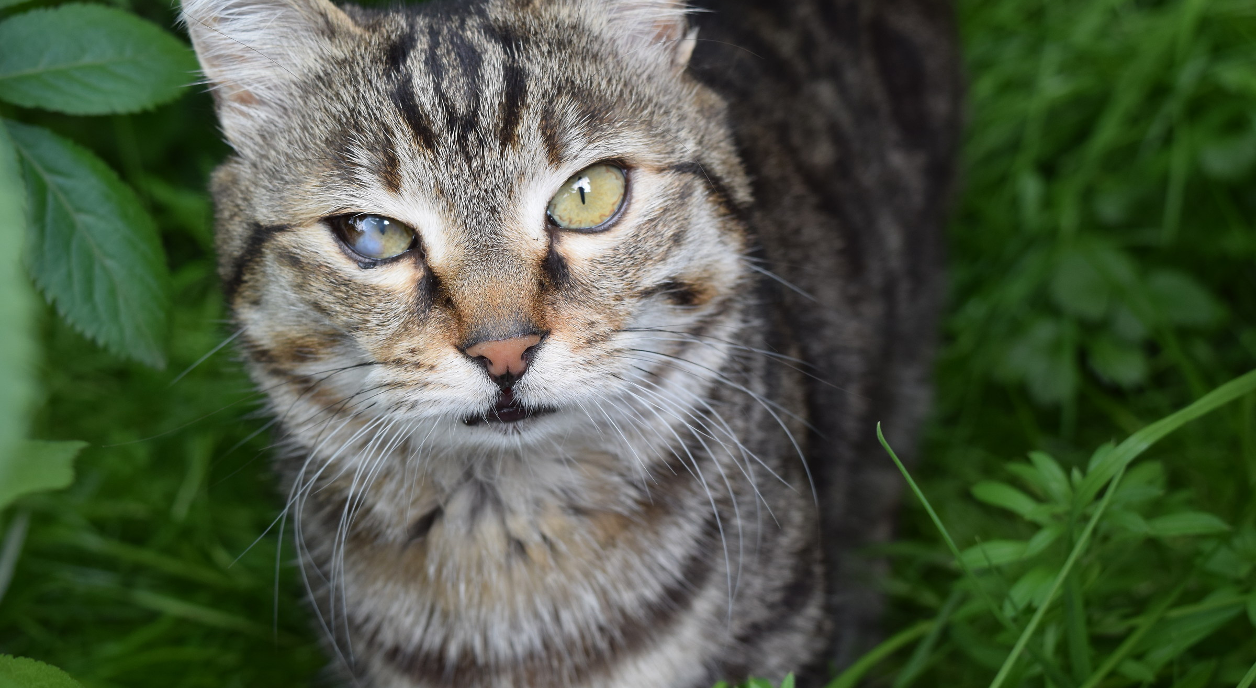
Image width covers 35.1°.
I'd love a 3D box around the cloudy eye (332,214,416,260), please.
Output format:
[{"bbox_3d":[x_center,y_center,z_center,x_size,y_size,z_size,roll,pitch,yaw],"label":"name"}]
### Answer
[{"bbox_3d":[-0.055,-0.023,0.434,0.018,0.011,0.010,-10,6,9],"label":"cloudy eye"}]

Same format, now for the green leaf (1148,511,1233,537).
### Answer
[{"bbox_3d":[0.145,0.047,0.515,0.022,0.004,0.006,3,51,-1],"label":"green leaf"}]

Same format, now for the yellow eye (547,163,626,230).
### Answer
[{"bbox_3d":[-0.009,-0.032,0.434,0.018,0.015,0.011,-11,6,-6],"label":"yellow eye"}]

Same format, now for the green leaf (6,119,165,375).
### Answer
[{"bbox_3d":[-0.134,-0.025,0.490,0.034,0.074,0.012,-34,9,-11],"label":"green leaf"}]

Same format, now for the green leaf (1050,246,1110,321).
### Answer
[{"bbox_3d":[0.153,-0.021,0.670,0.022,0.006,0.028,-20,54,-15],"label":"green leaf"}]

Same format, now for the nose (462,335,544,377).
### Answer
[{"bbox_3d":[-0.026,0.002,0.411,0.017,0.009,0.010,-11,9,0],"label":"nose"}]

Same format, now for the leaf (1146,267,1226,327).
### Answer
[{"bbox_3d":[0.187,-0.015,0.670,0.028,0.006,0.022,23,55,17],"label":"leaf"}]

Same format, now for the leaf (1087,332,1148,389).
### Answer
[{"bbox_3d":[0.164,0.006,0.665,0.022,0.006,0.024,-15,53,-11],"label":"leaf"}]

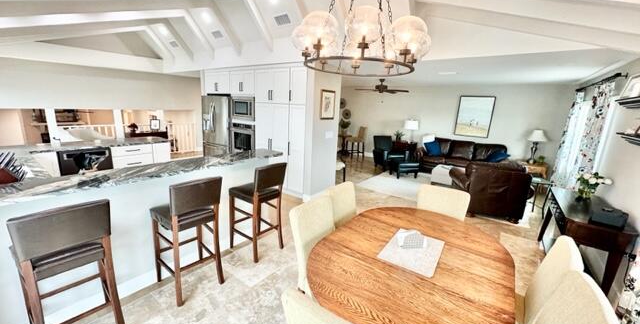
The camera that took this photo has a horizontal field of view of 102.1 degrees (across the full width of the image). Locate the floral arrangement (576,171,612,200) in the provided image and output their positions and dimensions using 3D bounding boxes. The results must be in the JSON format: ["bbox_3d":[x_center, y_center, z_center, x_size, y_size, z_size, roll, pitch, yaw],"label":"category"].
[{"bbox_3d":[2.914,0.251,2.768,0.280,0.330,0.280,11,15,35],"label":"floral arrangement"}]

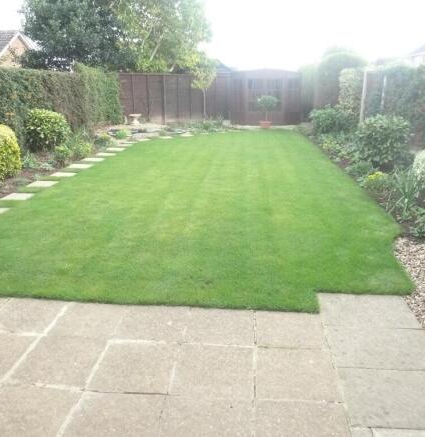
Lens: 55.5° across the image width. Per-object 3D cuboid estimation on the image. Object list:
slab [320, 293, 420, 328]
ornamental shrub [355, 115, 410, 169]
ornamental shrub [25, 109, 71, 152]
[{"bbox_3d":[1.081,0.679,2.868,0.622,0.050,0.416,1,19,5],"label":"slab"},{"bbox_3d":[3.234,-1.476,7.724,0.950,1.000,0.930,2,19,5],"label":"ornamental shrub"},{"bbox_3d":[-3.761,-2.036,9.339,0.970,0.980,0.950,2,19,5],"label":"ornamental shrub"}]

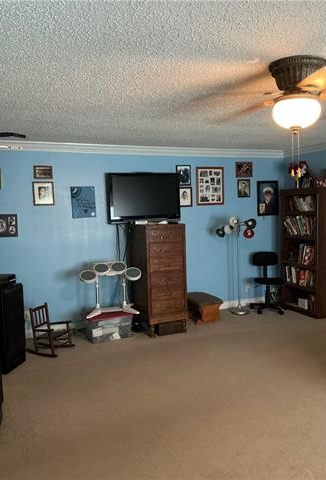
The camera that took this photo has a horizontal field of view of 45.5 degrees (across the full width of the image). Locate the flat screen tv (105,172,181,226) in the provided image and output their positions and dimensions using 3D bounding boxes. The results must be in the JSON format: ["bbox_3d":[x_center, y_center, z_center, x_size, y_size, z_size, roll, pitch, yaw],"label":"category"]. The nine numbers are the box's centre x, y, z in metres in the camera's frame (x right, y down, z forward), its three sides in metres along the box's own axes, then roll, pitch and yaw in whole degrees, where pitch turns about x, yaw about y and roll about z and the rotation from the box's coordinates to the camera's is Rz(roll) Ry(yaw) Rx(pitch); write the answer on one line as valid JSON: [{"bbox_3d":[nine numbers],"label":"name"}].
[{"bbox_3d":[-0.246,-0.556,5.187,0.990,0.650,0.110,-4,6,-23],"label":"flat screen tv"}]

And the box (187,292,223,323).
[{"bbox_3d":[0.571,0.960,5.569,0.430,0.320,0.460,-4,6,-23],"label":"box"}]

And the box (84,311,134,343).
[{"bbox_3d":[-0.698,1.062,4.859,0.556,0.298,0.397,-3,4,-22],"label":"box"}]

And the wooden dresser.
[{"bbox_3d":[-0.051,0.479,5.107,0.527,1.386,0.576,-3,4,-22],"label":"wooden dresser"}]

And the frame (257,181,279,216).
[{"bbox_3d":[1.694,-0.672,6.249,0.407,0.551,0.030,-3,4,-22],"label":"frame"}]

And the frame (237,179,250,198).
[{"bbox_3d":[1.262,-0.797,6.033,0.233,0.280,0.020,-4,6,-23],"label":"frame"}]

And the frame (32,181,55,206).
[{"bbox_3d":[-1.524,-0.590,4.953,0.248,0.300,0.030,-3,4,-22],"label":"frame"}]

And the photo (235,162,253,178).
[{"bbox_3d":[1.264,-1.096,6.049,0.303,0.232,0.030,-3,4,-22],"label":"photo"}]

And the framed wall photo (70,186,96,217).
[{"bbox_3d":[-1.035,-0.485,5.057,0.305,0.412,0.020,-4,6,-23],"label":"framed wall photo"}]

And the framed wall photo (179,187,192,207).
[{"bbox_3d":[0.320,-0.634,5.696,0.229,0.290,0.030,-3,4,-22],"label":"framed wall photo"}]

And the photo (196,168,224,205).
[{"bbox_3d":[0.712,-0.792,5.791,0.463,0.567,0.025,-4,6,-23],"label":"photo"}]

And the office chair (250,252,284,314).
[{"bbox_3d":[1.572,0.632,5.816,0.520,0.870,0.550,-2,5,-5],"label":"office chair"}]

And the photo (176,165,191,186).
[{"bbox_3d":[0.296,-0.946,5.667,0.233,0.288,0.030,-3,4,-22],"label":"photo"}]

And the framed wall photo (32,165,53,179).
[{"bbox_3d":[-1.526,-0.861,4.936,0.226,0.159,0.030,-3,4,-22],"label":"framed wall photo"}]

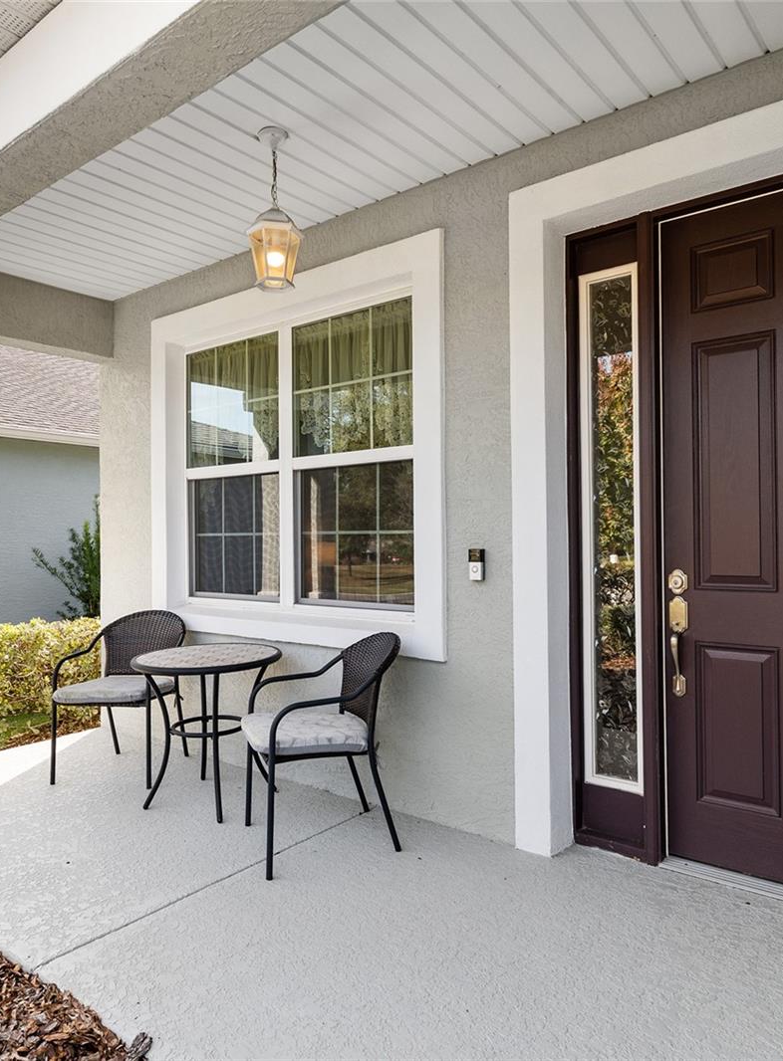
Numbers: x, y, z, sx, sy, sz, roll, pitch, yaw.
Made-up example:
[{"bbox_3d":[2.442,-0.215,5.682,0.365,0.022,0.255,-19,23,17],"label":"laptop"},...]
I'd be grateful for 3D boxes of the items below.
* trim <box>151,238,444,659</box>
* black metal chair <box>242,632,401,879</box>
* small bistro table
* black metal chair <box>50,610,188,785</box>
[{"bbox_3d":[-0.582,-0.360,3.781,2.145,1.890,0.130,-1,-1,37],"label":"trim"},{"bbox_3d":[-0.275,0.872,2.973,0.610,0.845,0.570,0,-1,-21],"label":"black metal chair"},{"bbox_3d":[-0.878,0.953,3.429,0.705,0.705,0.705,0,-1,0],"label":"small bistro table"},{"bbox_3d":[-1.443,0.892,3.909,0.570,0.845,0.610,-1,-1,10],"label":"black metal chair"}]

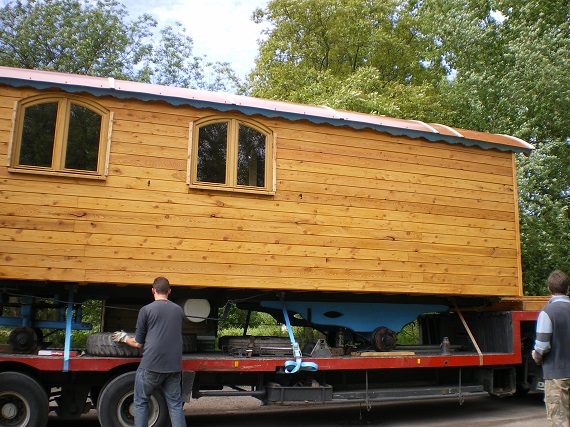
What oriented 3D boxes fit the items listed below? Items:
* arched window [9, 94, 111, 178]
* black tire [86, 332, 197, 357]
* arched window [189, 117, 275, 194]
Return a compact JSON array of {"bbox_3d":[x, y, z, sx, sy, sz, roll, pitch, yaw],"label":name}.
[{"bbox_3d":[-2.463,-0.874,6.573,1.032,0.955,0.100,4,-10,-19],"label":"arched window"},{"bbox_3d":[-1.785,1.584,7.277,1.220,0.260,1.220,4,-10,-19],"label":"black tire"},{"bbox_3d":[-0.627,-0.726,7.221,1.070,0.961,0.100,4,-10,-19],"label":"arched window"}]

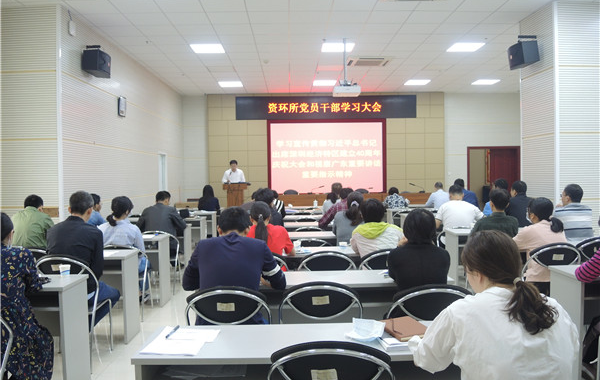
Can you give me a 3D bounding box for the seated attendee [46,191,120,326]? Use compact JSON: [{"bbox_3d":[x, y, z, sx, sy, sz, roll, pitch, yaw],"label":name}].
[{"bbox_3d":[-1.707,0.675,3.918,0.510,1.320,0.750,0,2,7],"label":"seated attendee"}]

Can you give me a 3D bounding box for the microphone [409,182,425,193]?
[{"bbox_3d":[2.912,-0.040,12.059,0.380,0.270,0.130,0,2,27],"label":"microphone"}]

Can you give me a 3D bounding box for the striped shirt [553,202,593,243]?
[{"bbox_3d":[2.914,0.439,5.192,0.460,0.610,0.360,-1,2,-19],"label":"striped shirt"}]

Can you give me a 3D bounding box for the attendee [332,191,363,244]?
[{"bbox_3d":[0.548,0.639,5.237,0.470,1.240,0.700,-1,2,-1],"label":"attendee"}]

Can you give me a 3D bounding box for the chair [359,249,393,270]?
[{"bbox_3d":[0.741,0.920,4.247,0.480,0.850,0.550,-1,2,-1],"label":"chair"}]

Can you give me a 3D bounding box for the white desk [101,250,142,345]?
[{"bbox_3d":[-2.262,0.950,4.368,1.500,0.750,0.420,-1,2,-1],"label":"white desk"}]

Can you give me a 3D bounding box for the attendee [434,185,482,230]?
[{"bbox_3d":[2.064,0.583,6.439,0.570,1.280,0.800,-1,2,-1],"label":"attendee"}]

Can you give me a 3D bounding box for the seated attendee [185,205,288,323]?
[{"bbox_3d":[-0.396,0.730,3.091,0.610,1.270,0.780,-1,2,-1],"label":"seated attendee"}]

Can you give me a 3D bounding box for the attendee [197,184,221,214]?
[{"bbox_3d":[-1.837,0.545,9.864,0.460,1.280,0.740,-1,2,-1],"label":"attendee"}]

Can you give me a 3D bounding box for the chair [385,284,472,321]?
[{"bbox_3d":[0.753,0.956,2.947,0.480,0.860,0.560,-1,2,-1],"label":"chair"}]

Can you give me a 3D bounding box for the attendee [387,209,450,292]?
[{"bbox_3d":[0.743,0.730,3.145,0.450,1.240,0.750,-1,2,-1],"label":"attendee"}]

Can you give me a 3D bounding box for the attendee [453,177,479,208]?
[{"bbox_3d":[2.905,0.483,8.774,0.500,1.330,0.780,-1,2,-4],"label":"attendee"}]

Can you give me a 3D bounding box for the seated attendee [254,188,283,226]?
[{"bbox_3d":[-0.406,0.601,6.340,0.480,1.250,0.700,-1,2,2],"label":"seated attendee"}]

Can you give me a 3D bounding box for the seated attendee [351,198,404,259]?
[{"bbox_3d":[0.683,0.708,4.319,0.500,1.270,0.720,-1,2,-1],"label":"seated attendee"}]

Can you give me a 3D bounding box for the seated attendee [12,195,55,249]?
[{"bbox_3d":[-2.320,0.702,4.306,0.500,1.280,0.780,-1,2,2],"label":"seated attendee"}]

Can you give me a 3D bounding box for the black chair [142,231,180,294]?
[{"bbox_3d":[-1.739,0.890,6.279,0.480,0.840,0.550,-1,2,-1],"label":"black chair"}]

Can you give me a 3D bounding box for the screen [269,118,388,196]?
[{"bbox_3d":[0.768,-0.900,13.646,3.280,2.120,0.080,-1,2,-1],"label":"screen"}]

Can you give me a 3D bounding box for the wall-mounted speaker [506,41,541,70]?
[{"bbox_3d":[3.340,-2.000,7.240,0.250,0.300,0.465,-8,1,0],"label":"wall-mounted speaker"}]

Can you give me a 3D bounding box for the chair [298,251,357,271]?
[{"bbox_3d":[0.223,0.896,4.180,0.500,0.820,0.530,-1,2,-1],"label":"chair"}]

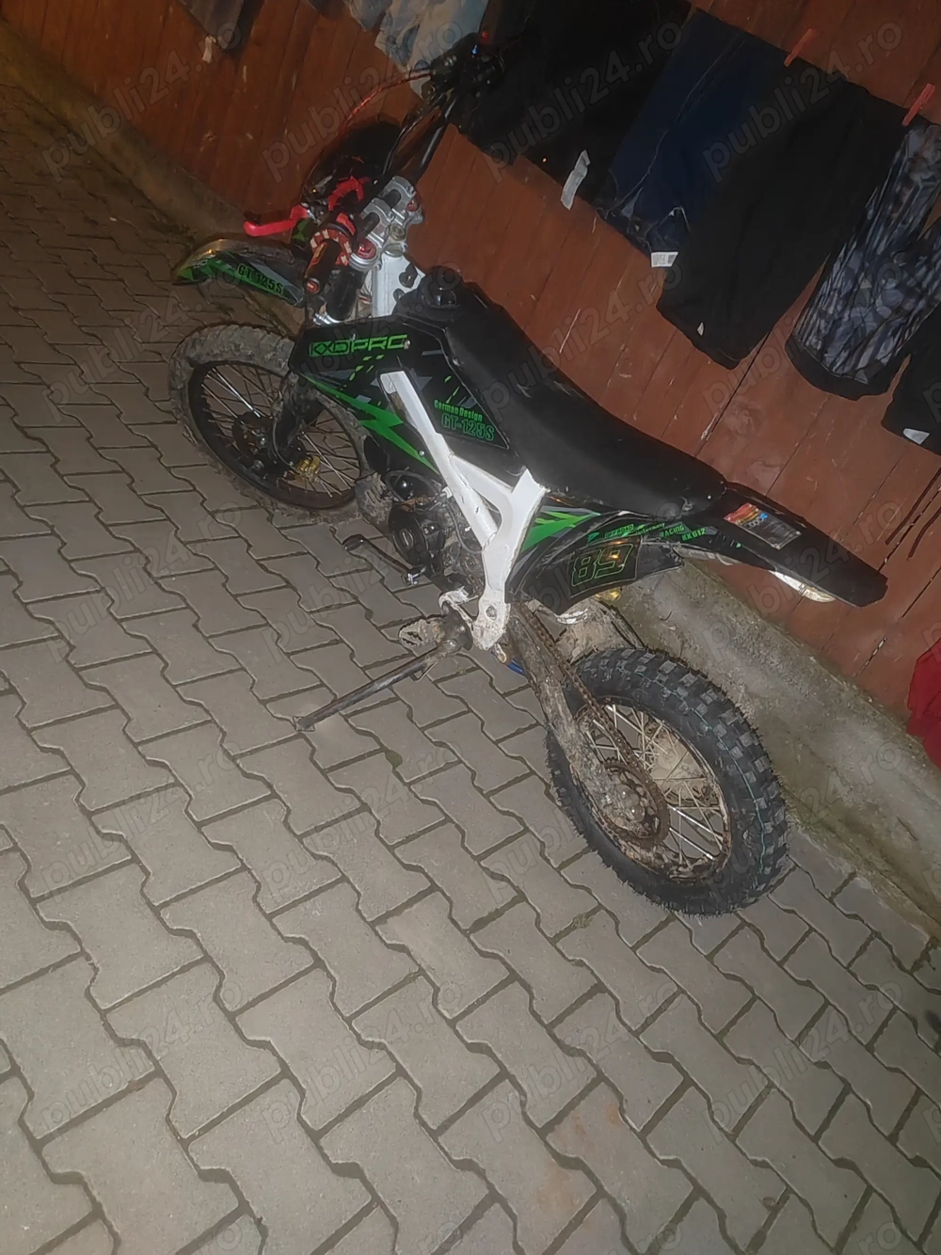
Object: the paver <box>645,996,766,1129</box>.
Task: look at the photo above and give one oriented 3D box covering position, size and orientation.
[{"bbox_3d":[0.389,0.757,1.687,0.199,0.060,0.163,43,35,25],"label":"paver"}]

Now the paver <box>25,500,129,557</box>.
[{"bbox_3d":[-0.869,-0.193,2.171,0.198,0.066,0.164,43,35,25],"label":"paver"}]

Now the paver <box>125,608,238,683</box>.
[{"bbox_3d":[-0.600,0.054,1.998,0.199,0.060,0.163,43,35,25],"label":"paver"}]

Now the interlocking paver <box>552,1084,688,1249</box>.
[{"bbox_3d":[0.215,0.818,1.468,0.198,0.060,0.163,43,35,25],"label":"interlocking paver"}]

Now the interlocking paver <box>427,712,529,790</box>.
[{"bbox_3d":[0.002,0.281,2.084,0.197,0.060,0.162,43,34,25],"label":"interlocking paver"}]

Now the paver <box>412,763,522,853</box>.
[{"bbox_3d":[-0.015,0.382,1.953,0.198,0.066,0.164,43,35,25],"label":"paver"}]

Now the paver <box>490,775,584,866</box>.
[{"bbox_3d":[0.141,0.415,2.013,0.199,0.060,0.163,43,35,25],"label":"paver"}]

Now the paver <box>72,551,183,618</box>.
[{"bbox_3d":[-0.732,-0.068,2.084,0.198,0.060,0.163,43,35,25],"label":"paver"}]

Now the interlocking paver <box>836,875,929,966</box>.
[{"bbox_3d":[0.901,0.678,2.187,0.198,0.060,0.163,43,35,25],"label":"interlocking paver"}]

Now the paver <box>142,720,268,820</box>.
[{"bbox_3d":[-0.476,0.271,1.734,0.197,0.060,0.162,43,34,25],"label":"paver"}]

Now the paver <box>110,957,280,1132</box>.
[{"bbox_3d":[-0.383,0.582,1.335,0.197,0.060,0.162,43,34,26],"label":"paver"}]

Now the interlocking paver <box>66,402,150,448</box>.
[{"bbox_3d":[-0.950,-0.505,2.551,0.197,0.060,0.162,43,34,25],"label":"interlocking paver"}]

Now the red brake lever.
[{"bbox_3d":[-0.285,-0.601,1.447,0.030,0.017,0.141,47,46,-3],"label":"red brake lever"}]

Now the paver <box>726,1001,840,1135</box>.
[{"bbox_3d":[0.543,0.793,1.748,0.199,0.060,0.163,43,35,25],"label":"paver"}]

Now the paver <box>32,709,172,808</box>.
[{"bbox_3d":[-0.638,0.246,1.691,0.198,0.066,0.164,43,35,25],"label":"paver"}]

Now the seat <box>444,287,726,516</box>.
[{"bbox_3d":[0.171,-0.343,1.638,0.200,0.145,0.590,-25,56,-35],"label":"seat"}]

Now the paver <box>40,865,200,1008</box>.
[{"bbox_3d":[-0.523,0.462,1.449,0.198,0.060,0.163,43,35,25],"label":"paver"}]

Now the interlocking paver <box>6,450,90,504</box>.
[{"bbox_3d":[-1.002,-0.321,2.260,0.198,0.060,0.163,43,35,25],"label":"interlocking paver"}]

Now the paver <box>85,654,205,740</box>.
[{"bbox_3d":[-0.609,0.146,1.817,0.197,0.060,0.162,43,34,25],"label":"paver"}]

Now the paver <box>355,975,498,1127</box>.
[{"bbox_3d":[-0.077,0.649,1.481,0.197,0.060,0.162,43,34,25],"label":"paver"}]

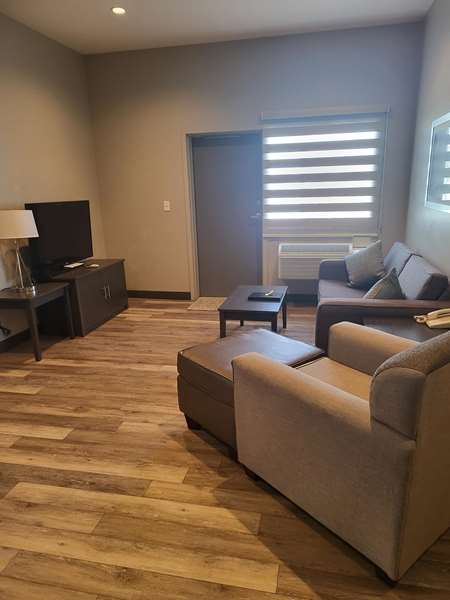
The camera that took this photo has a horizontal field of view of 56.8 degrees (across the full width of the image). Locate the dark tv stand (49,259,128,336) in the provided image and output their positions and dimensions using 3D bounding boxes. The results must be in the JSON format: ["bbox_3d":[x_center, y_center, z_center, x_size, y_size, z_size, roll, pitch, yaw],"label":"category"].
[{"bbox_3d":[-1.585,-0.053,4.799,0.460,0.600,1.060,2,16,14],"label":"dark tv stand"}]

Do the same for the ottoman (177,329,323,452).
[{"bbox_3d":[0.169,0.559,2.625,0.665,0.490,0.585,-14,20,-36],"label":"ottoman"}]

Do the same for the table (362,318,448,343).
[{"bbox_3d":[1.218,0.457,2.767,0.560,0.540,0.530,2,16,13],"label":"table"}]

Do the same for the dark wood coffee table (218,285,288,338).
[{"bbox_3d":[0.302,0.195,3.971,0.530,0.450,0.880,2,16,13],"label":"dark wood coffee table"}]

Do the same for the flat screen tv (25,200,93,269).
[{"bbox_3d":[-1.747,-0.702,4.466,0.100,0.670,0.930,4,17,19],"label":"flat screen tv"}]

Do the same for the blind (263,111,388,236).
[{"bbox_3d":[1.081,-1.382,4.661,1.310,1.360,0.080,2,16,13],"label":"blind"}]

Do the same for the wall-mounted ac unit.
[{"bbox_3d":[1.119,-0.447,4.859,0.970,0.400,0.200,2,16,13],"label":"wall-mounted ac unit"}]

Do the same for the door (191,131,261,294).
[{"bbox_3d":[0.046,-0.969,5.181,0.850,2.020,0.070,2,16,13],"label":"door"}]

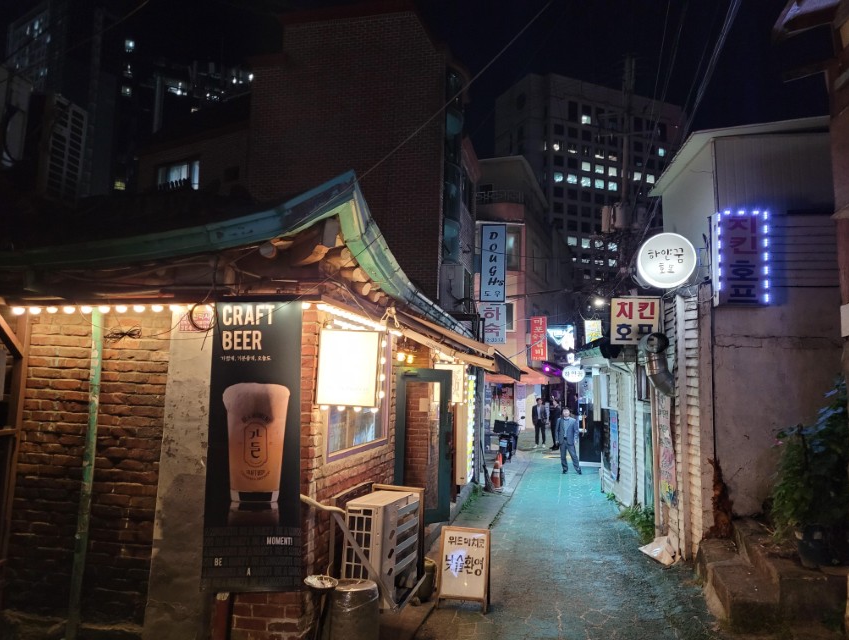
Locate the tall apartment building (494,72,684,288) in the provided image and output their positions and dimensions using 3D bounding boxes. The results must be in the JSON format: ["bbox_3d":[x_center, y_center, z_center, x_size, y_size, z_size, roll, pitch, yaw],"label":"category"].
[{"bbox_3d":[37.917,-15.137,148.111,38.100,70.800,20.900,4,-7,-23],"label":"tall apartment building"}]

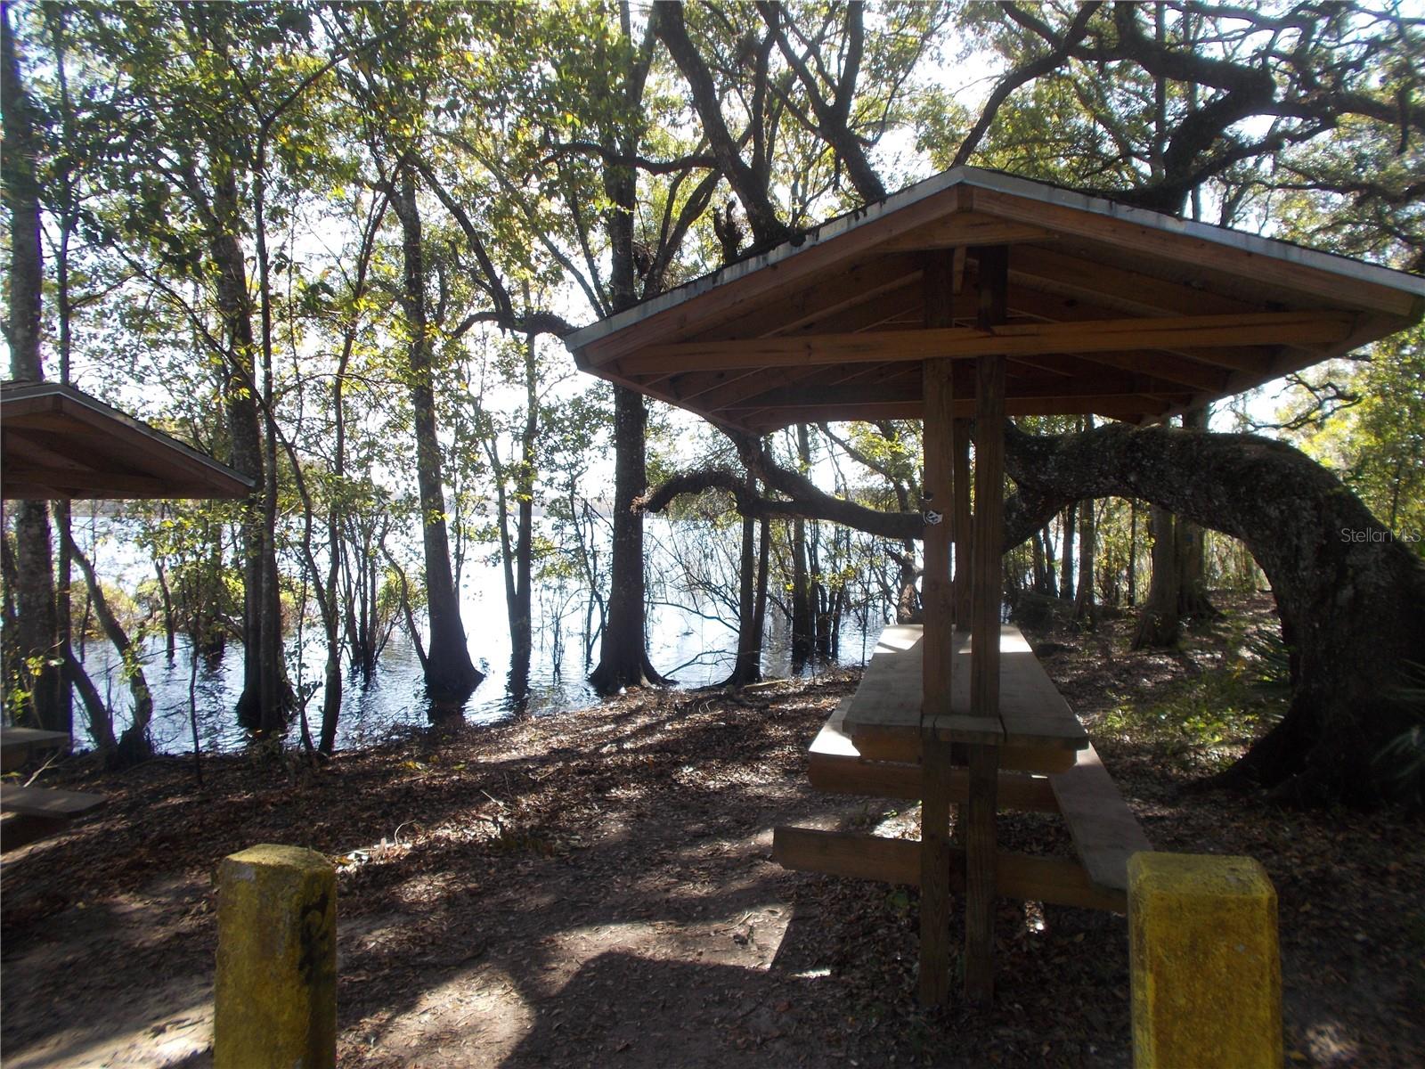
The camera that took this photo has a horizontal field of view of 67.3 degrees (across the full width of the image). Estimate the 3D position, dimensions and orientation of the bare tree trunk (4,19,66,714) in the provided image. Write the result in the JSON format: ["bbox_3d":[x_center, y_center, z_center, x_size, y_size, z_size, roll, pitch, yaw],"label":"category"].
[{"bbox_3d":[-6.636,-1.546,10.468,0.610,7.099,0.520,0,1,0],"label":"bare tree trunk"}]

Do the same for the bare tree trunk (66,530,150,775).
[{"bbox_3d":[-5.153,0.980,9.124,0.750,2.027,0.600,0,1,0],"label":"bare tree trunk"}]

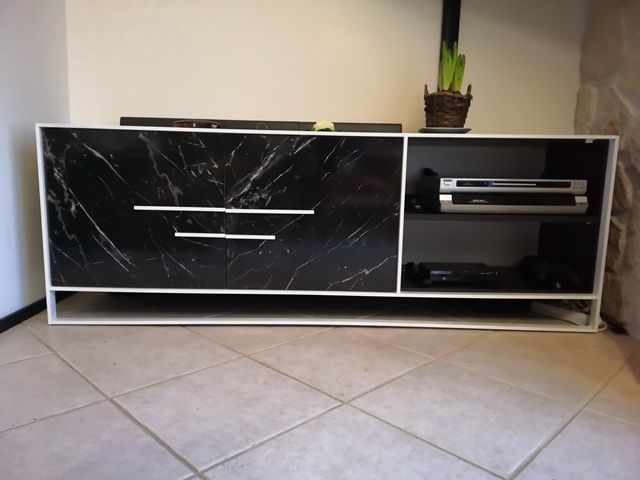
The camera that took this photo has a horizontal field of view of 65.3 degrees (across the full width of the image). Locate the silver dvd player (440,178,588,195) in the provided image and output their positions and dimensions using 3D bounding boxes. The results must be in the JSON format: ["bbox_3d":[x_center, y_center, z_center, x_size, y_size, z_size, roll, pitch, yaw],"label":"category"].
[{"bbox_3d":[0.562,-0.174,1.569,0.430,0.043,0.240,1,9,-1],"label":"silver dvd player"}]

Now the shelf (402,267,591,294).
[{"bbox_3d":[0.514,0.134,1.638,0.565,0.020,0.375,1,9,-1],"label":"shelf"}]

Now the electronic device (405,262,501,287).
[{"bbox_3d":[0.436,0.102,1.629,0.265,0.044,0.170,1,9,-1],"label":"electronic device"}]

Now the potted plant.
[{"bbox_3d":[0.384,-0.460,1.490,0.143,0.254,0.135,1,9,-1],"label":"potted plant"}]

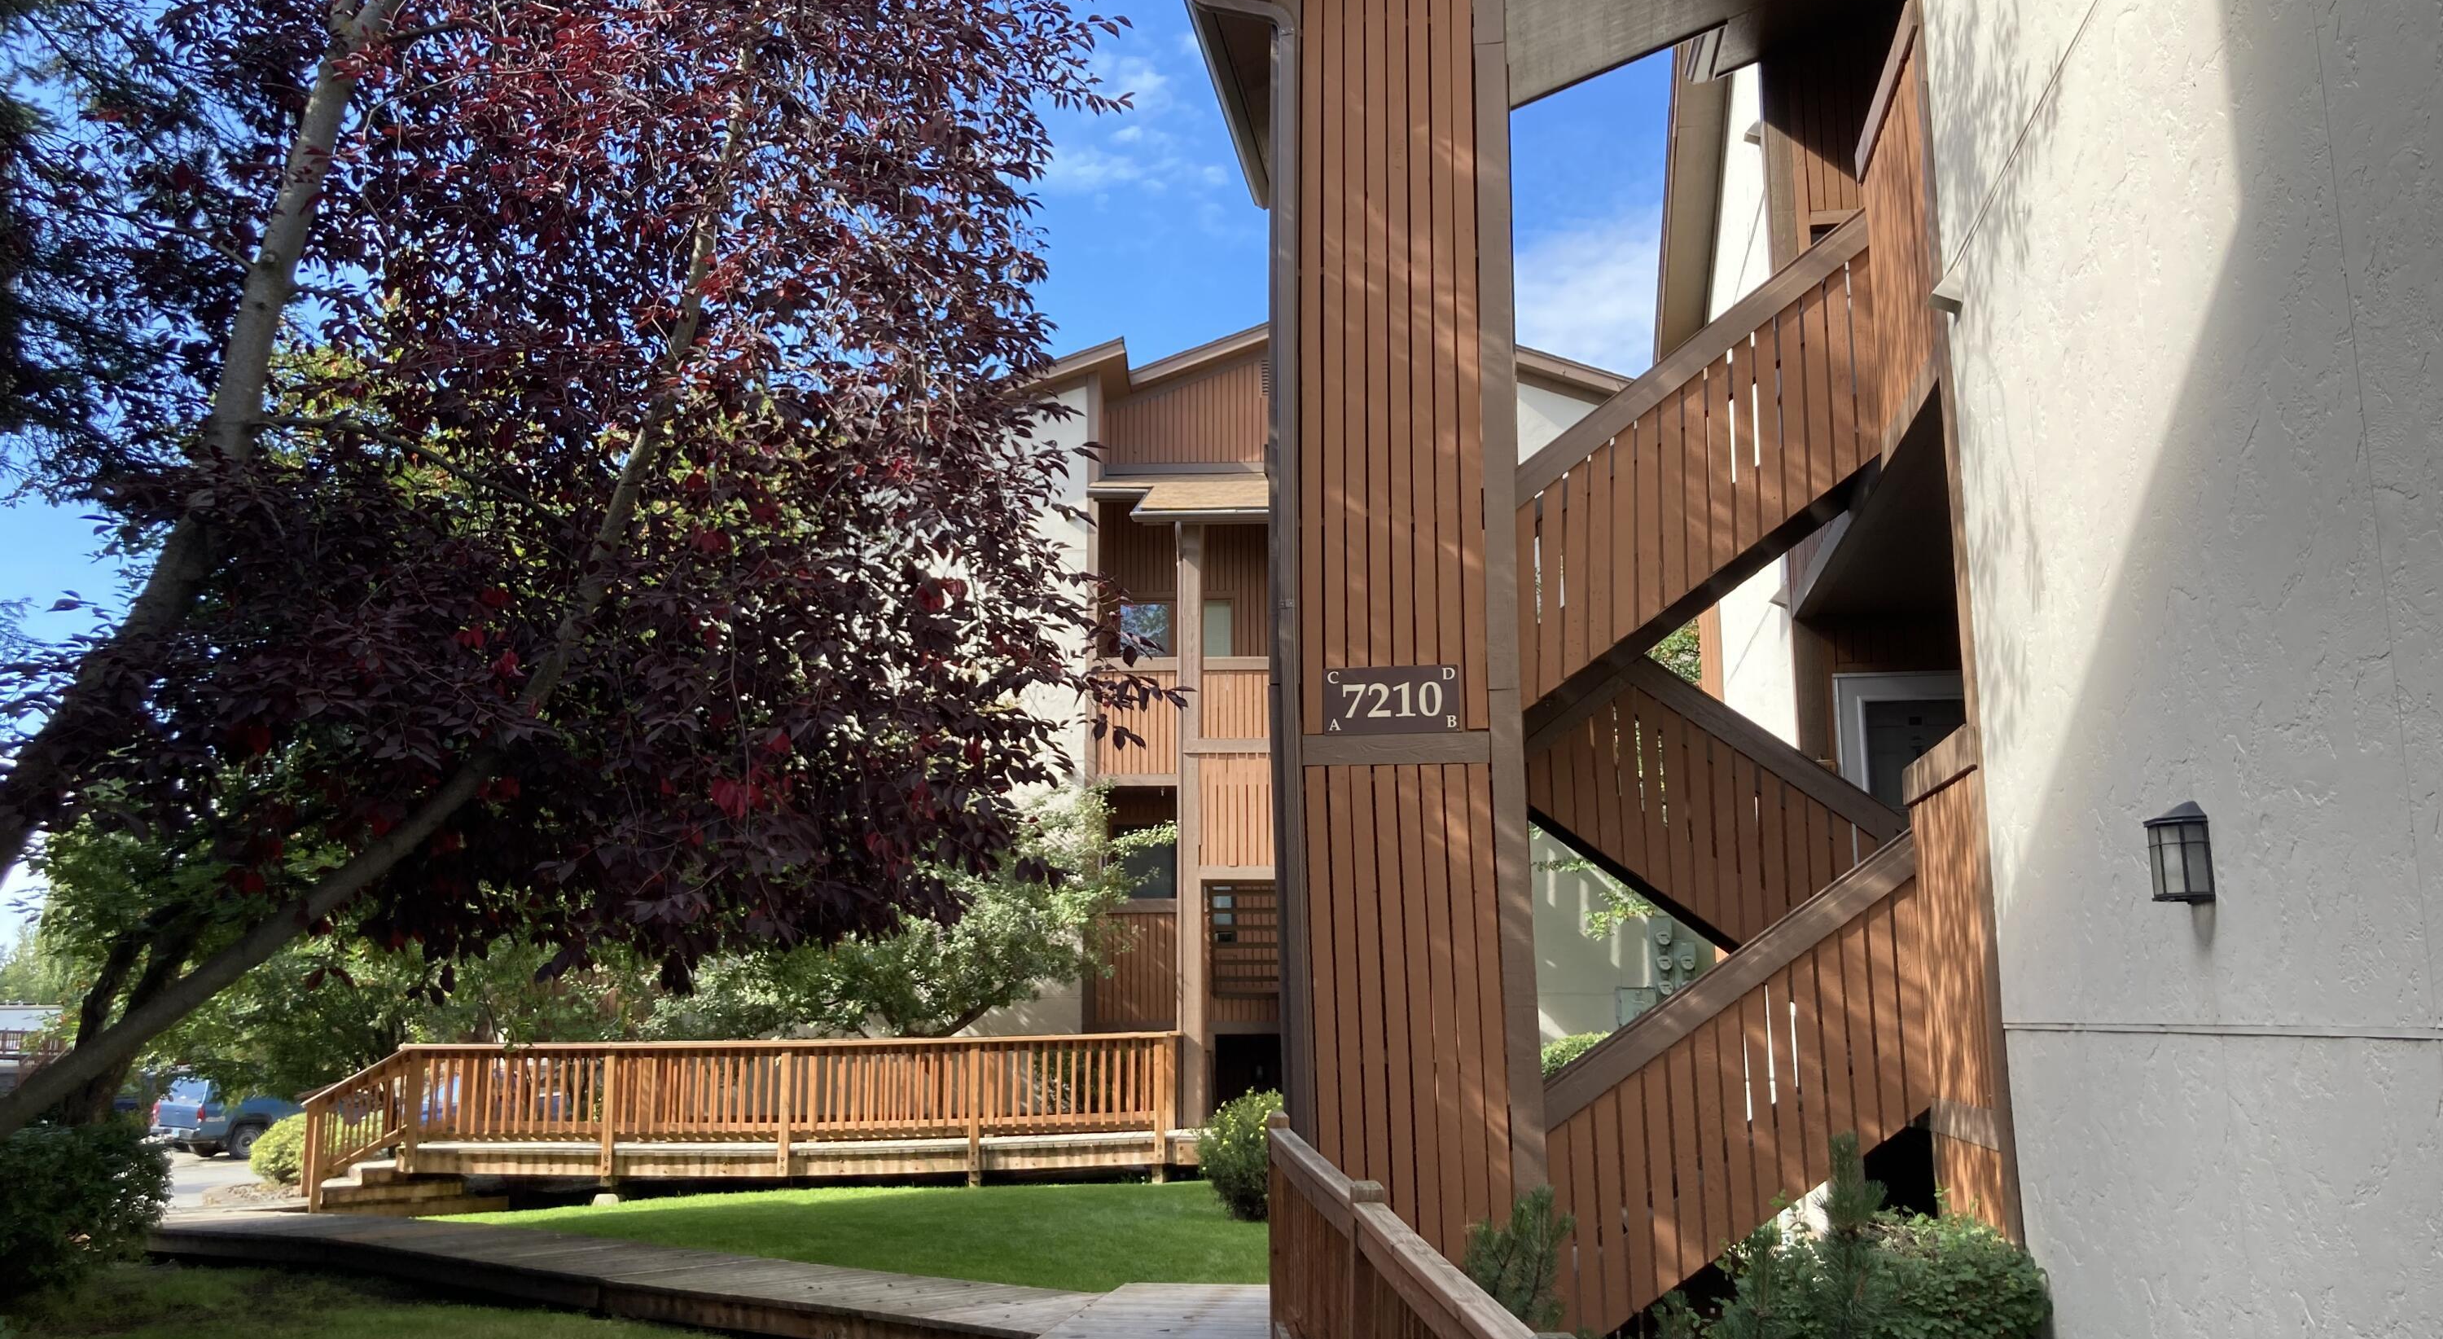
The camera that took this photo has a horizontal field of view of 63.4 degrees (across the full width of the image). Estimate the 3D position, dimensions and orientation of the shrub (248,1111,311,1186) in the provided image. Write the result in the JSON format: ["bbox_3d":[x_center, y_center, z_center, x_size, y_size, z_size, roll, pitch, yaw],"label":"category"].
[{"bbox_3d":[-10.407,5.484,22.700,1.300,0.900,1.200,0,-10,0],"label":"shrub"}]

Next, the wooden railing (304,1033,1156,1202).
[{"bbox_3d":[-4.582,4.438,19.377,8.900,1.560,2.050,0,-10,0],"label":"wooden railing"}]

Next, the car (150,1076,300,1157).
[{"bbox_3d":[-19.961,9.489,42.208,1.800,1.750,4.950,-7,-12,32],"label":"car"}]

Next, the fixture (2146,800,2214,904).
[{"bbox_3d":[2.485,0.489,5.169,0.138,0.260,0.200,-2,-10,8],"label":"fixture"}]

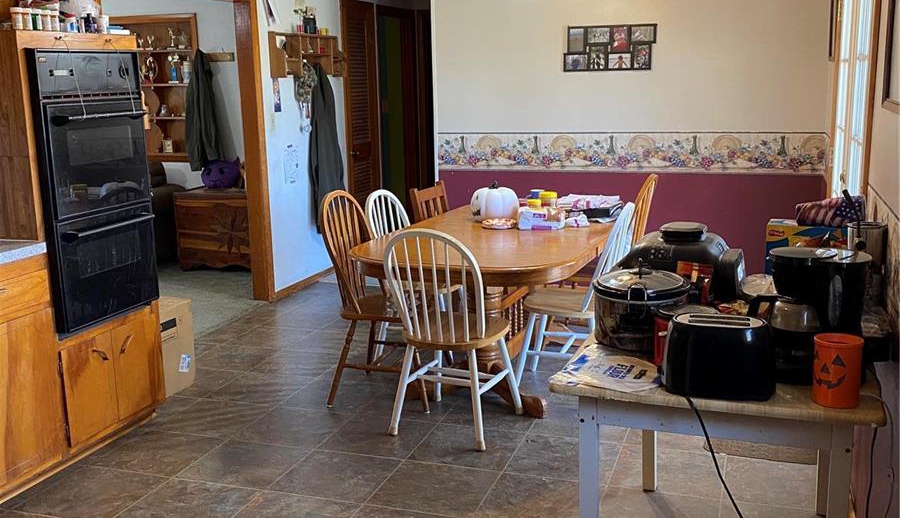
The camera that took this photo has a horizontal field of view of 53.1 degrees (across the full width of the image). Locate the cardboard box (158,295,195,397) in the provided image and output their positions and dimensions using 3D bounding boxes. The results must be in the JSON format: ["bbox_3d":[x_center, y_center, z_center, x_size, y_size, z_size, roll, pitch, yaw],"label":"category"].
[{"bbox_3d":[-1.585,0.467,4.534,0.382,0.438,0.457,3,12,19],"label":"cardboard box"}]

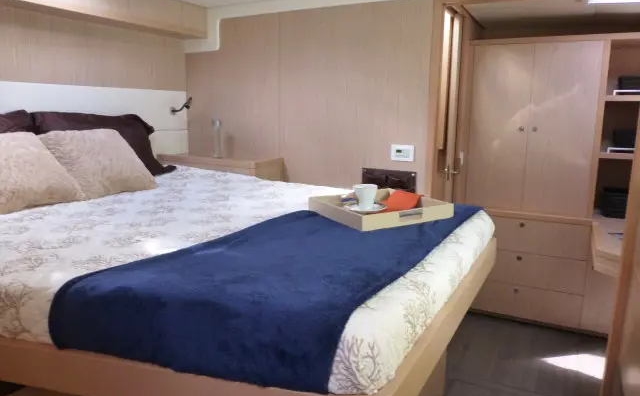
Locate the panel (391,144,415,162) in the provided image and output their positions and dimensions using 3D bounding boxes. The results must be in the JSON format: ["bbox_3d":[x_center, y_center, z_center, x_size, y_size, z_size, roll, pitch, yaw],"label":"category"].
[{"bbox_3d":[0.431,-0.230,2.300,0.120,0.083,0.018,5,12,25],"label":"panel"}]

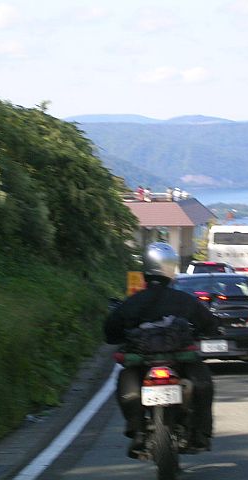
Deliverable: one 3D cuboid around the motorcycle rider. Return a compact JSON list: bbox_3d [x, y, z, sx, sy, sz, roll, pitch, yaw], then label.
[{"bbox_3d":[0.231,0.674,11.950,0.700,1.330,0.850,-2,0,2],"label":"motorcycle rider"}]

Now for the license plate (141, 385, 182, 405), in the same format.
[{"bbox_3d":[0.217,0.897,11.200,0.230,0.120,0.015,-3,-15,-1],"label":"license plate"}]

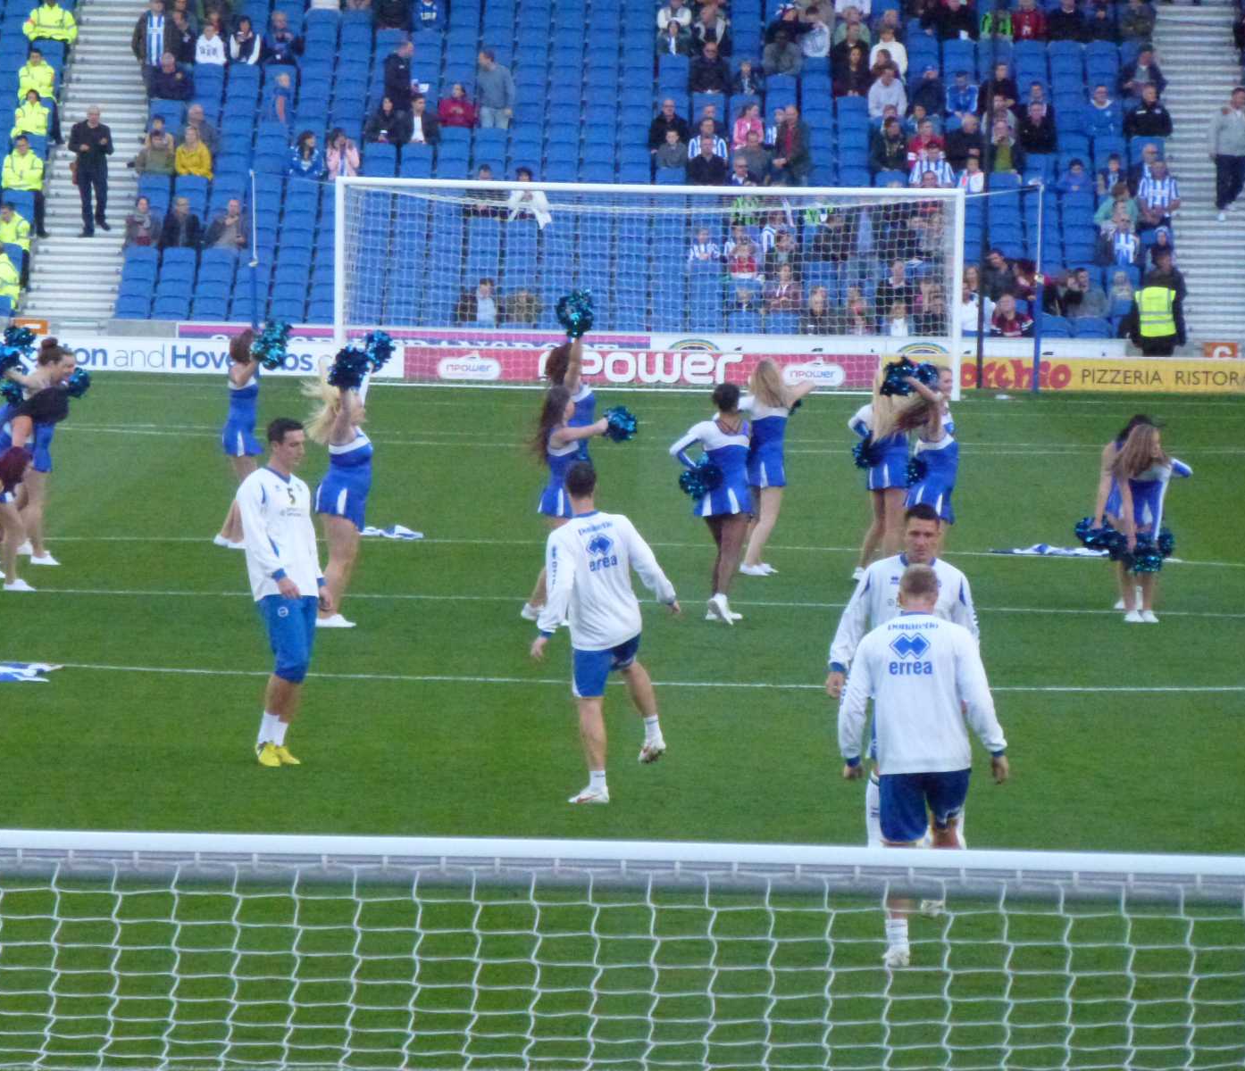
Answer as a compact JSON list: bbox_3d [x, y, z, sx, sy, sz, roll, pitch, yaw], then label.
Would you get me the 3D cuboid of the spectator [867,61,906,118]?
[{"bbox_3d":[3.668,-5.923,142.706,0.540,1.250,0.720,2,3,8],"label":"spectator"}]

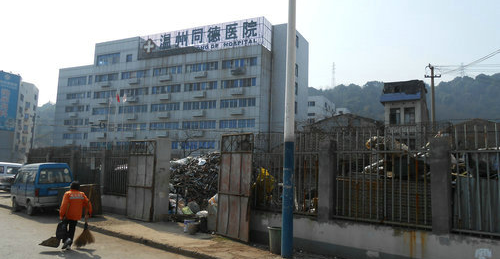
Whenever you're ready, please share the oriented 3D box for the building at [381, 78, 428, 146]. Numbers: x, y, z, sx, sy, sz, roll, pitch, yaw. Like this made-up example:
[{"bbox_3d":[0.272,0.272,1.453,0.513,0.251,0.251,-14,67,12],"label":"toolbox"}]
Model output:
[{"bbox_3d":[16.415,1.125,38.978,3.900,11.400,5.300,-2,-8,33],"label":"building"}]

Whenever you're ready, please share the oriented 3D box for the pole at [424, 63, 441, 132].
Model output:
[{"bbox_3d":[16.528,0.174,33.701,1.280,12.100,0.320,-1,-7,26],"label":"pole"}]

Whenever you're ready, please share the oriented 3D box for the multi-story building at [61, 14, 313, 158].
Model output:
[{"bbox_3d":[-15.567,-3.654,77.881,52.000,27.600,16.000,-1,-7,26],"label":"multi-story building"}]

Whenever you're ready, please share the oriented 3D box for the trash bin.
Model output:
[{"bbox_3d":[0.641,2.413,8.210,0.440,0.570,0.440,2,-7,0],"label":"trash bin"}]

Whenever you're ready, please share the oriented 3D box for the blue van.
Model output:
[{"bbox_3d":[-8.527,2.395,15.220,3.400,1.850,1.400,-4,-9,43],"label":"blue van"}]

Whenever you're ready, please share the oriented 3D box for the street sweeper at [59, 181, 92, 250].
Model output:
[{"bbox_3d":[-4.002,1.932,8.610,0.660,1.570,0.450,7,-8,-36],"label":"street sweeper"}]

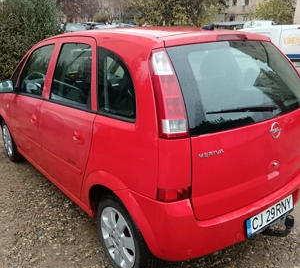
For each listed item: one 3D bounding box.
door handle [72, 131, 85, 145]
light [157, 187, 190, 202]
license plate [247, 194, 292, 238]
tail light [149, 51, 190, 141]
[{"bbox_3d":[-0.489,0.018,2.179,0.050,0.085,0.165,-13,21,-36],"label":"door handle"},{"bbox_3d":[0.120,0.301,1.573,0.147,0.091,0.096,-5,18,-15],"label":"light"},{"bbox_3d":[0.794,0.523,2.032,0.520,0.110,0.020,-13,9,-36],"label":"license plate"},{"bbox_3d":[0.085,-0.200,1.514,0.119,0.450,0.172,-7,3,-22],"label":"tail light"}]

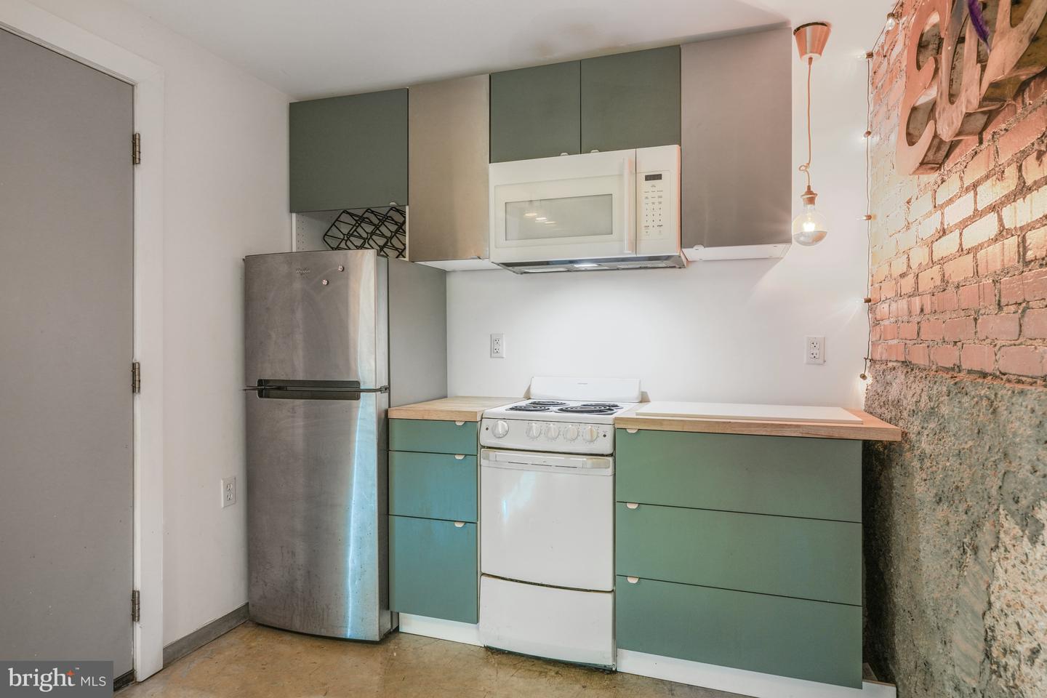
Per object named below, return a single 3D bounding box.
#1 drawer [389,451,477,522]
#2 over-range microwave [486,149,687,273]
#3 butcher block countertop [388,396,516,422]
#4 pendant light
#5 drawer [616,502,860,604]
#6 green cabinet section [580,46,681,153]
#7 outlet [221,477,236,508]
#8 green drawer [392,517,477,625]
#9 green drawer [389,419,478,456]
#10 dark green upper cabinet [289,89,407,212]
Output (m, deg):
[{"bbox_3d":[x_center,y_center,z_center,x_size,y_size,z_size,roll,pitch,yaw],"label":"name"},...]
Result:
[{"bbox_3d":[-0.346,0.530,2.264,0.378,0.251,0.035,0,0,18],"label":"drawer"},{"bbox_3d":[0.283,-0.558,2.466,0.758,0.409,0.420,0,1,18],"label":"over-range microwave"},{"bbox_3d":[-0.256,0.253,2.536,0.377,0.038,0.631,0,1,18],"label":"butcher block countertop"},{"bbox_3d":[1.024,-0.754,2.073,0.126,0.780,0.126,0,1,18],"label":"pendant light"},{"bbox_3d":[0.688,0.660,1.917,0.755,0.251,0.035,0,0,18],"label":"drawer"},{"bbox_3d":[0.409,-0.947,2.241,0.378,0.374,0.020,0,1,18],"label":"green cabinet section"},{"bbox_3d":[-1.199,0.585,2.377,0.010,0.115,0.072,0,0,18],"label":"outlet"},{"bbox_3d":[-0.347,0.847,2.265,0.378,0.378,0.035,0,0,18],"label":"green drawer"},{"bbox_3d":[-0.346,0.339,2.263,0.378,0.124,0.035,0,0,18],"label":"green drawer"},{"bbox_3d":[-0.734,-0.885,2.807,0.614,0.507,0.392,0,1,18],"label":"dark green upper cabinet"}]

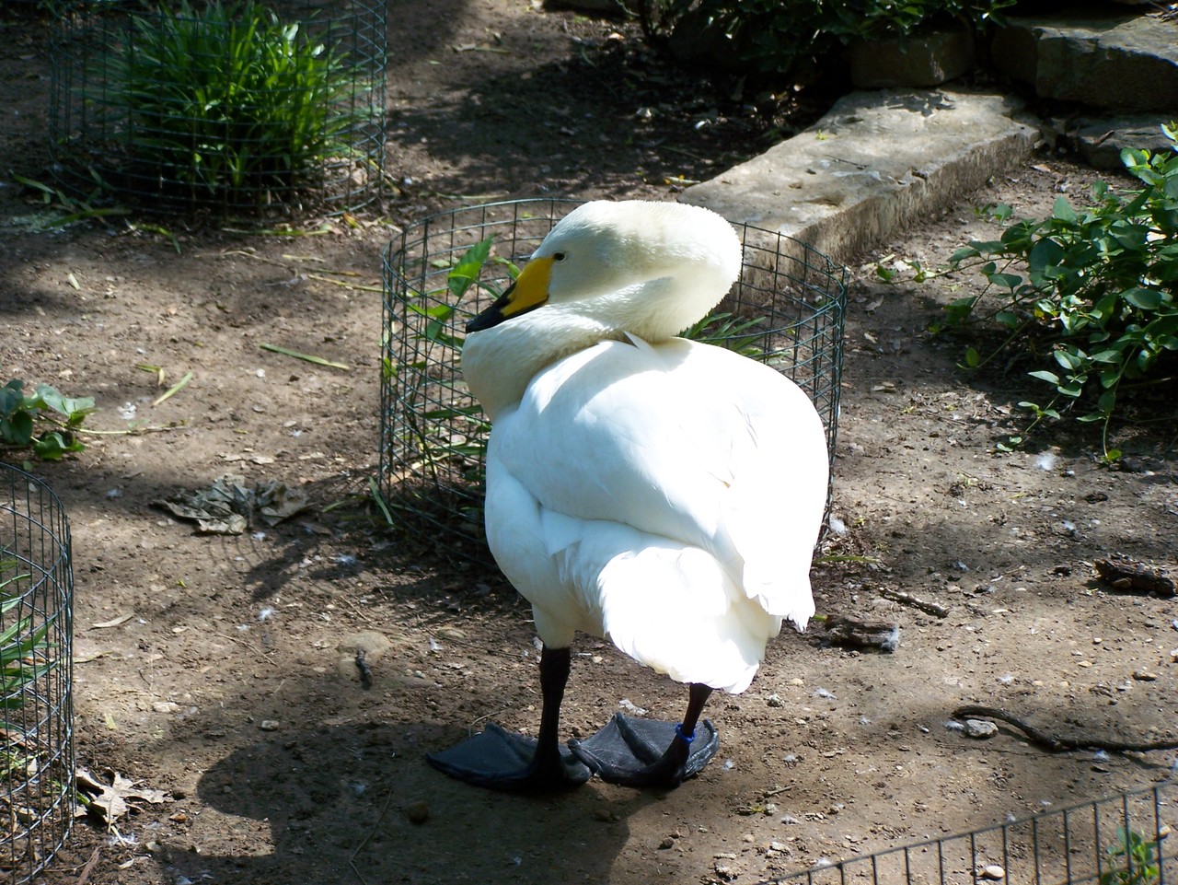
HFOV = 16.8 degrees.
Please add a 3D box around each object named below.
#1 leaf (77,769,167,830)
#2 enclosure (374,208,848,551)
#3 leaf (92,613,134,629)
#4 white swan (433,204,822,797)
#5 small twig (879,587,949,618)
[{"bbox_3d":[-0.468,0.358,3.981,0.095,0.030,0.080,3,20,0],"label":"leaf"},{"bbox_3d":[0.026,-0.062,4.768,0.550,0.310,0.550,3,20,0],"label":"enclosure"},{"bbox_3d":[-0.531,0.195,4.453,0.016,0.010,0.058,20,26,39],"label":"leaf"},{"bbox_3d":[0.050,0.073,4.101,0.355,0.540,0.670,-5,21,-22],"label":"white swan"},{"bbox_3d":[0.376,0.182,4.628,0.092,0.013,0.015,18,25,36],"label":"small twig"}]

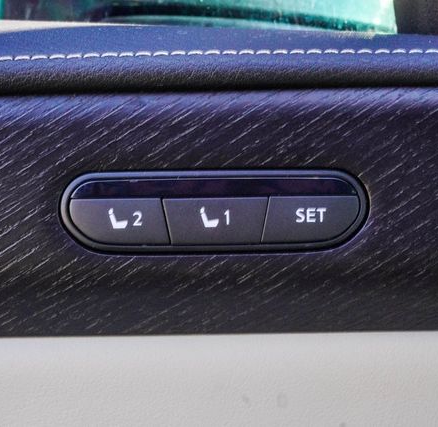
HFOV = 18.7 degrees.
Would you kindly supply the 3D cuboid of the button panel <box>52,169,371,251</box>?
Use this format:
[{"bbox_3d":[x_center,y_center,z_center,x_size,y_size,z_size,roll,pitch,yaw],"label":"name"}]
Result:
[{"bbox_3d":[-0.001,-0.001,0.362,0.082,0.022,0.010,-1,-3,0],"label":"button panel"}]

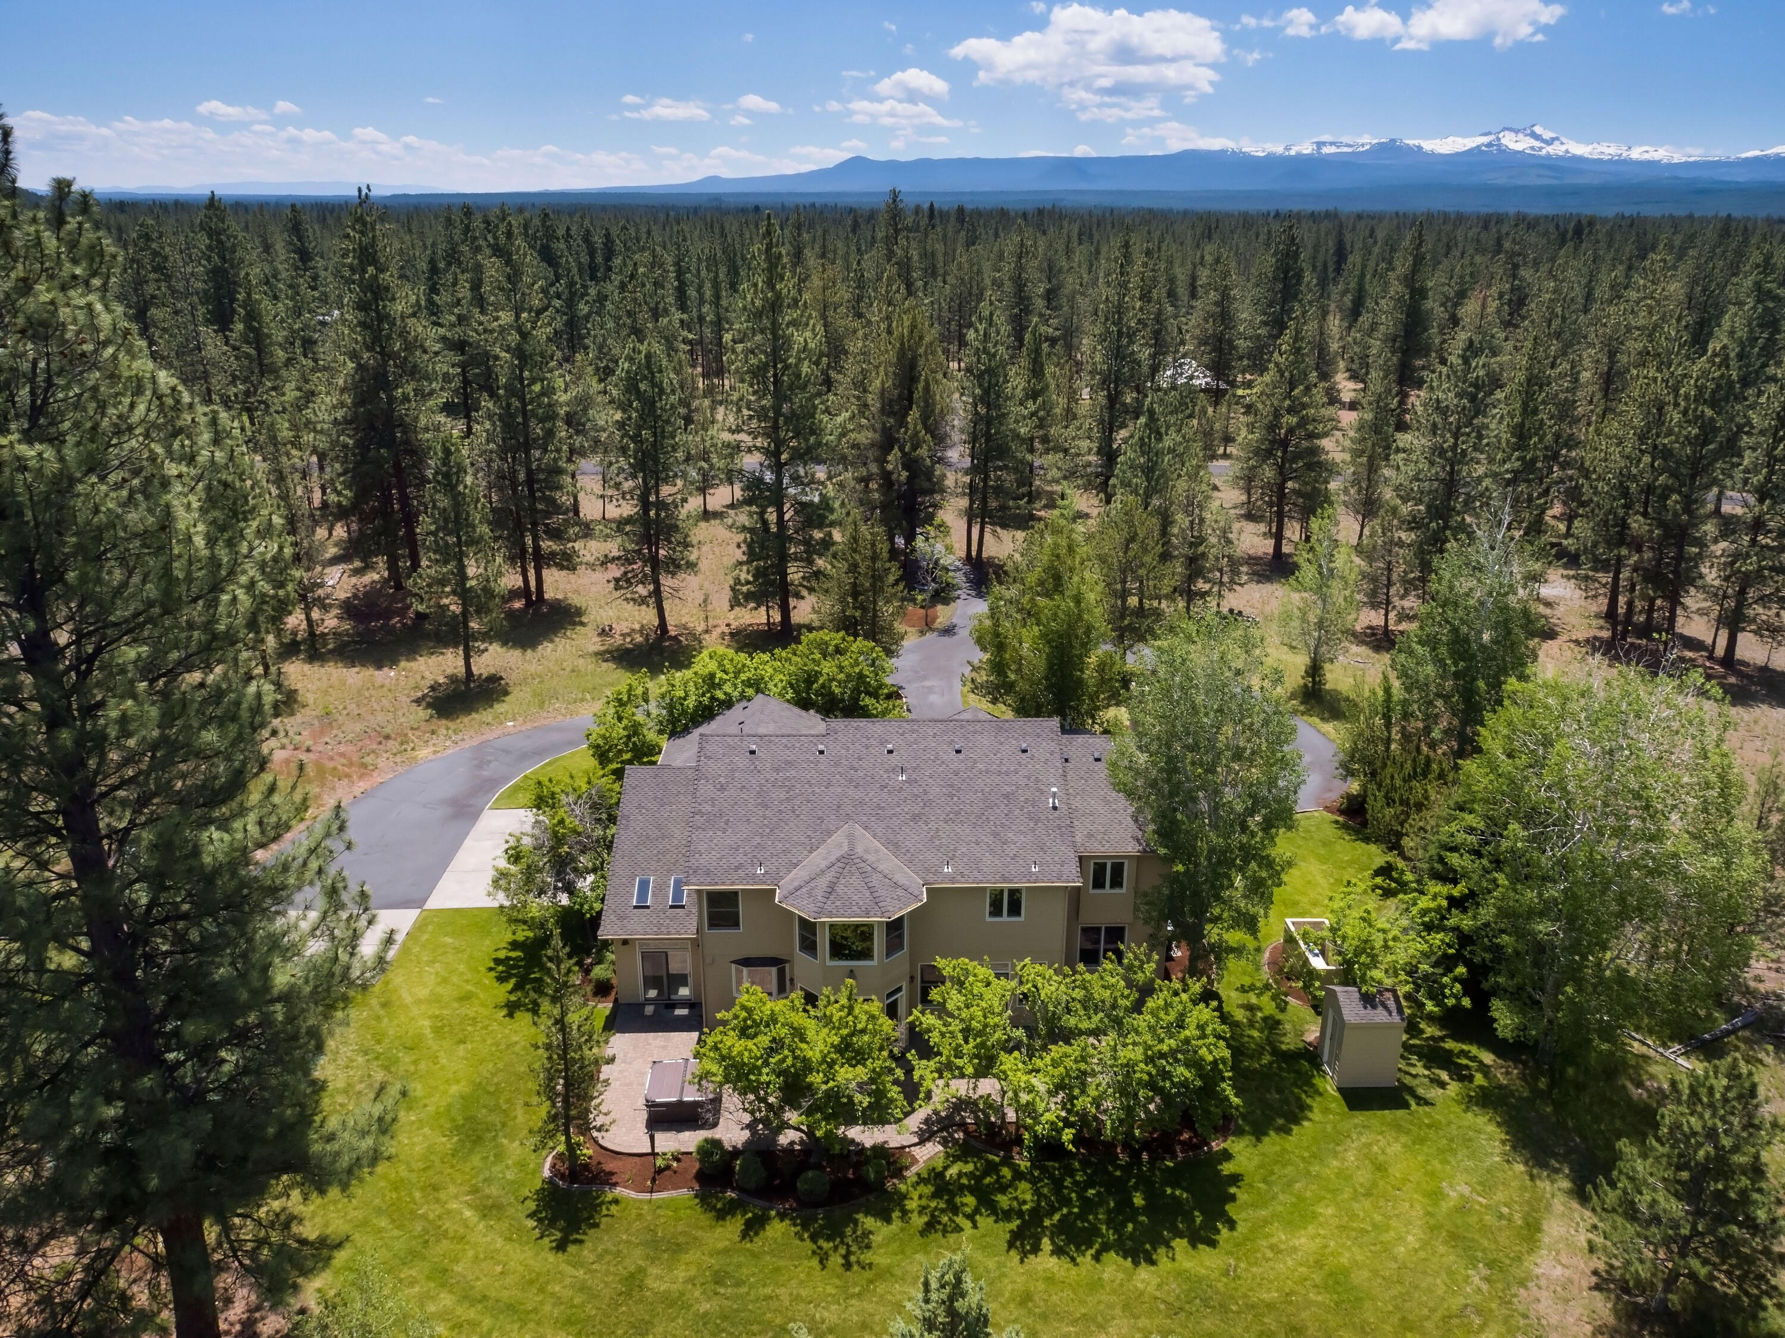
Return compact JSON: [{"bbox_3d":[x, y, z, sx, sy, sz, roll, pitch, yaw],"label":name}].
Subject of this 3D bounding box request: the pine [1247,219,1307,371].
[{"bbox_3d":[47.800,-42.605,152.915,6.800,24.000,6.600,0,21,0],"label":"pine"}]

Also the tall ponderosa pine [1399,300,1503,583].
[{"bbox_3d":[40.533,-15.691,89.567,6.600,20.690,6.400,0,20,0],"label":"tall ponderosa pine"}]

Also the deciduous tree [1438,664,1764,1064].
[{"bbox_3d":[22.900,6.439,40.536,9.700,13.400,9.500,0,21,0],"label":"deciduous tree"}]

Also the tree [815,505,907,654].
[{"bbox_3d":[-1.949,-5.411,75.770,5.800,9.340,5.800,1,21,0],"label":"tree"}]

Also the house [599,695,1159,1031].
[{"bbox_3d":[0.100,5.878,47.822,21.200,9.200,17.400,0,21,-1],"label":"house"}]

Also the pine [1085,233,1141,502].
[{"bbox_3d":[20.000,-26.672,111.901,5.000,23.800,5.000,0,21,0],"label":"pine"}]

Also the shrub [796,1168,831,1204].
[{"bbox_3d":[-2.261,14.719,35.191,1.000,0.950,1.000,0,20,0],"label":"shrub"}]

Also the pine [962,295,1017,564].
[{"bbox_3d":[7.331,-18.353,96.355,4.200,20.640,4.200,0,20,0],"label":"pine"}]

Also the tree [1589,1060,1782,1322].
[{"bbox_3d":[19.688,12.848,30.457,5.000,7.970,5.000,0,20,0],"label":"tree"}]

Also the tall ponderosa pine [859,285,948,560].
[{"bbox_3d":[1.102,-18.130,94.110,6.400,21.720,6.200,0,20,0],"label":"tall ponderosa pine"}]

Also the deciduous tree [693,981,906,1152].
[{"bbox_3d":[-2.692,12.033,36.181,6.000,5.300,5.500,0,20,0],"label":"deciduous tree"}]

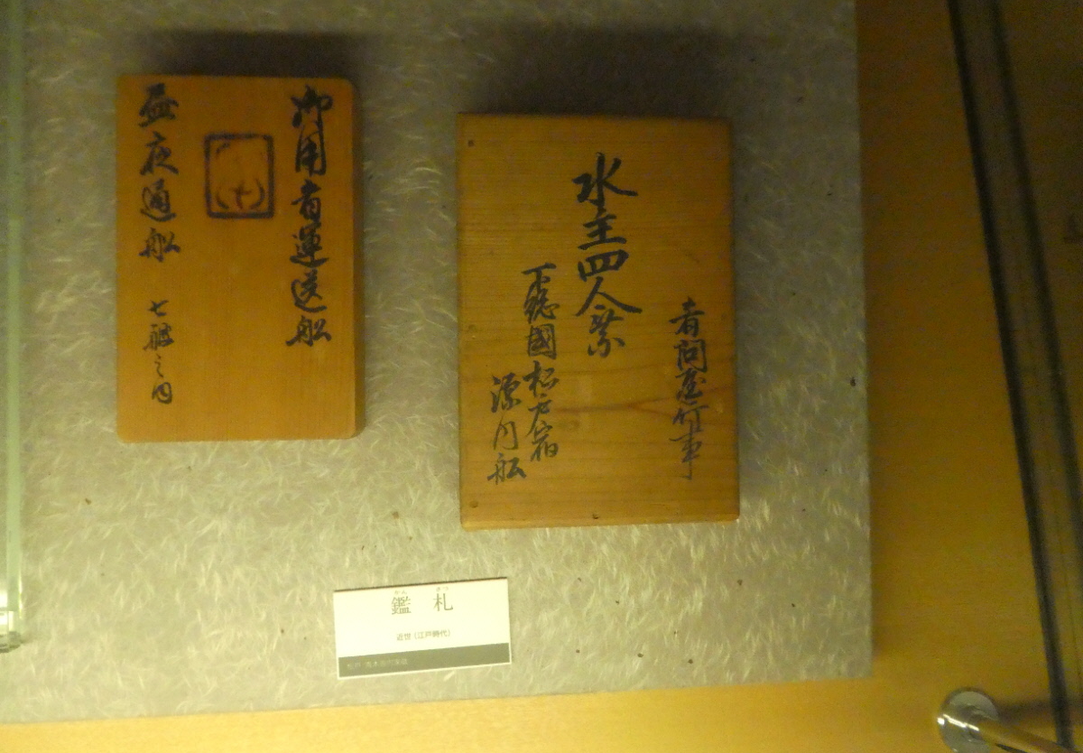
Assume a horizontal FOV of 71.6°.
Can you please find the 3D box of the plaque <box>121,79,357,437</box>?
[{"bbox_3d":[-0.167,-0.064,0.422,0.126,0.023,0.200,-1,89,-5],"label":"plaque"}]

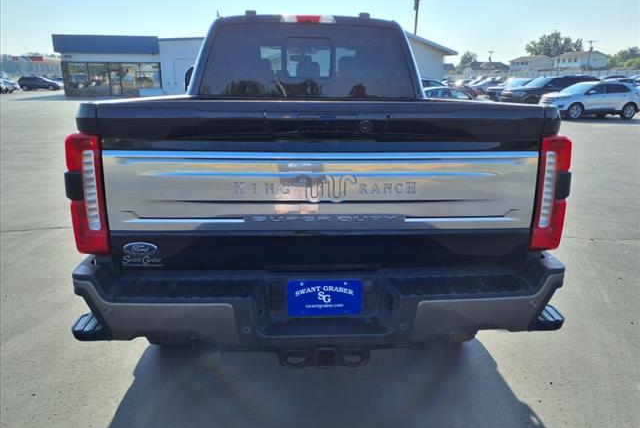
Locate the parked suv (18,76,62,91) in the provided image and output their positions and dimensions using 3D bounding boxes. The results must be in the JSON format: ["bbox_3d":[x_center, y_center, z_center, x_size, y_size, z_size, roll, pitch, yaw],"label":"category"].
[{"bbox_3d":[-33.312,-15.550,60.112,4.750,1.680,1.870,-3,15,-14],"label":"parked suv"}]

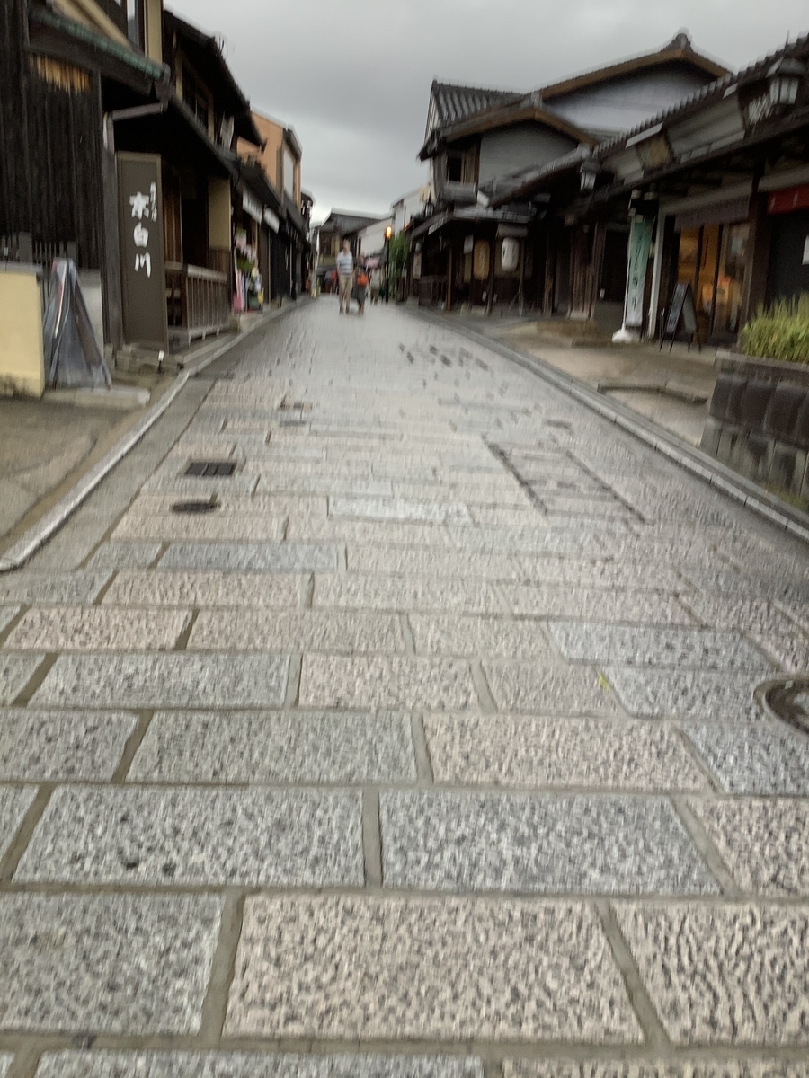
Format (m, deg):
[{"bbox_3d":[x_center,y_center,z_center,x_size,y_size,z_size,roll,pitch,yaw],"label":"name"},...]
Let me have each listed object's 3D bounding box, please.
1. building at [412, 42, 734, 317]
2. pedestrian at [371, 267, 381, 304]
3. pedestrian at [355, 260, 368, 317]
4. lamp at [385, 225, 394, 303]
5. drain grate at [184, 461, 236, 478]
[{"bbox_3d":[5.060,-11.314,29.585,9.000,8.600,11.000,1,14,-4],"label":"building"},{"bbox_3d":[-1.095,-9.929,37.305,0.500,1.620,0.380,1,14,-4],"label":"pedestrian"},{"bbox_3d":[-1.063,-6.427,24.319,0.500,1.500,0.400,1,14,-4],"label":"pedestrian"},{"bbox_3d":[-0.646,-11.165,39.132,0.360,3.050,0.360,1,14,-4],"label":"lamp"},{"bbox_3d":[-1.060,-0.368,5.273,0.275,0.030,0.280,2,20,-4],"label":"drain grate"}]

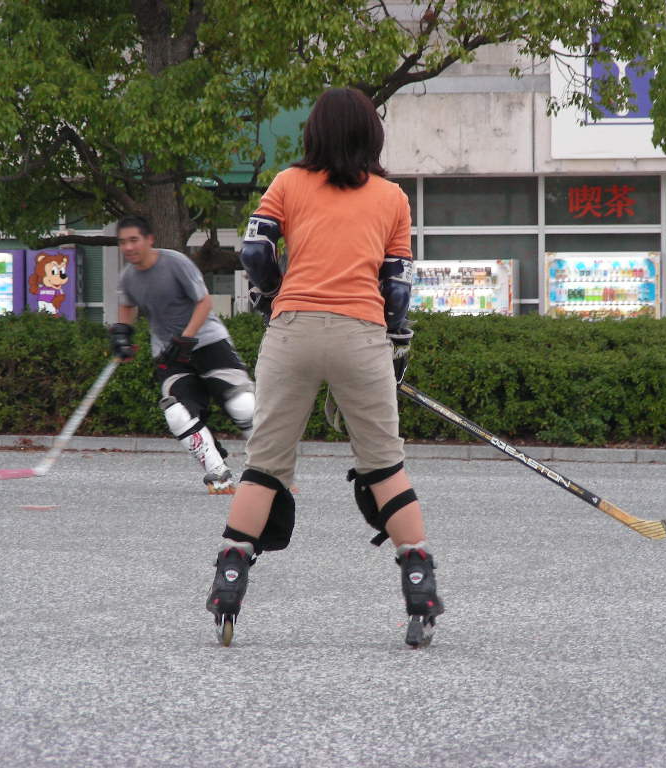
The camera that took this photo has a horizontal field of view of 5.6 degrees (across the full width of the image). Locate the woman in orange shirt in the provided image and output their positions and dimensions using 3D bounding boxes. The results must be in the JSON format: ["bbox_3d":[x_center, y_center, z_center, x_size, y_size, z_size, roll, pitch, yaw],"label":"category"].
[{"bbox_3d":[-0.024,-0.043,18.900,0.660,1.555,0.550,0,1,0],"label":"woman in orange shirt"}]

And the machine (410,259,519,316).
[{"bbox_3d":[1.524,-0.557,80.869,1.350,1.830,0.730,0,1,9],"label":"machine"}]

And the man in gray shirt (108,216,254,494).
[{"bbox_3d":[-0.731,-0.151,35.400,0.660,1.445,0.760,0,1,35],"label":"man in gray shirt"}]

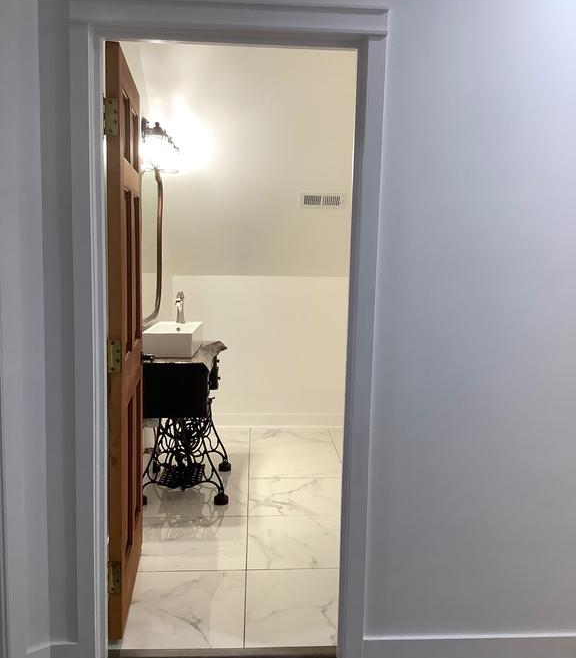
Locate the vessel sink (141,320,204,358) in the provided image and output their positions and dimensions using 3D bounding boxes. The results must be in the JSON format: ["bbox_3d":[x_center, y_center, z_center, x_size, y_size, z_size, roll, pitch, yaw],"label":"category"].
[{"bbox_3d":[-0.653,0.059,3.958,0.268,0.128,0.530,1,7,-3],"label":"vessel sink"}]

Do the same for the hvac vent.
[{"bbox_3d":[0.231,-0.853,4.596,0.295,0.025,0.146,1,-35,-3],"label":"hvac vent"}]

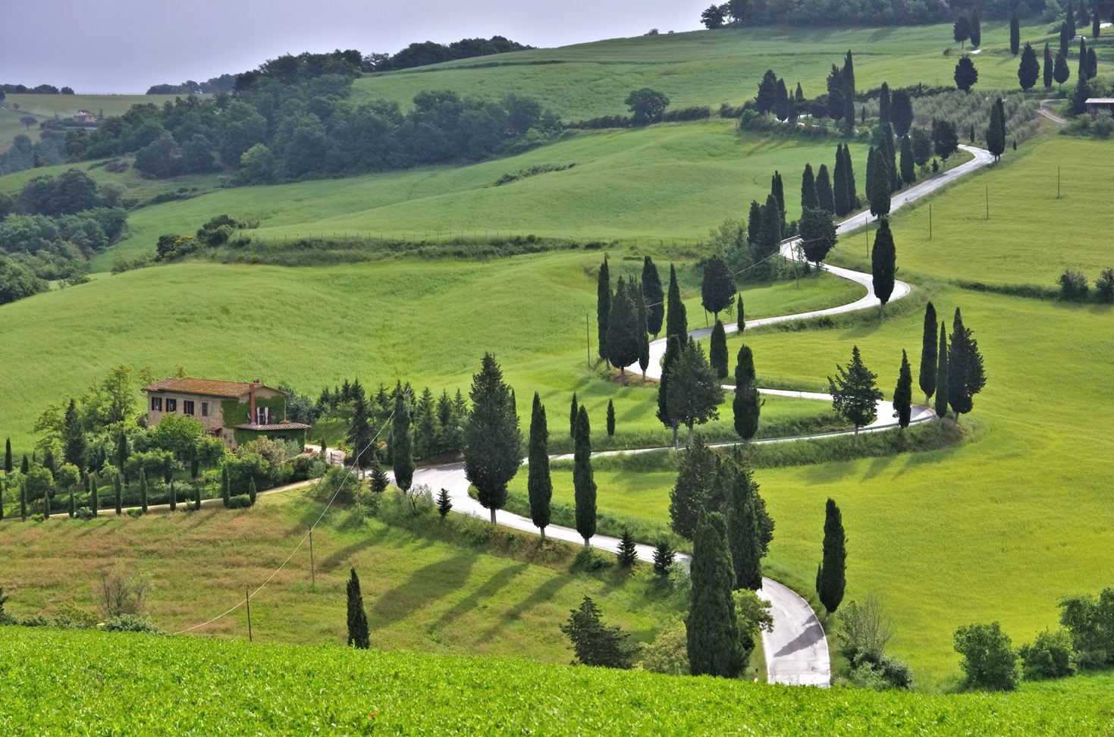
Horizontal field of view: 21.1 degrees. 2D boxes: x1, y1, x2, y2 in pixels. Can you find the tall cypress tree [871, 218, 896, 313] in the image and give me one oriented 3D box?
[{"bbox_3d":[50.452,-15.777,462.000,3.690,14.900,3.690,0,4,0],"label":"tall cypress tree"}]

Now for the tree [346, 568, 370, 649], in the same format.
[{"bbox_3d":[-16.930,20.680,255.000,2.030,7.430,1.990,0,4,0],"label":"tree"}]

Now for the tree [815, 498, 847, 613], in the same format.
[{"bbox_3d":[25.180,17.340,275.000,2.810,10.870,2.810,0,4,0],"label":"tree"}]

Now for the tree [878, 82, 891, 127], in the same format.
[{"bbox_3d":[85.350,-68.460,780.000,3.170,12.240,3.170,0,4,0],"label":"tree"}]

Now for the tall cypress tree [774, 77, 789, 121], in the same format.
[{"bbox_3d":[61.980,-74.090,825.000,3.970,12.470,3.970,0,4,0],"label":"tall cypress tree"}]

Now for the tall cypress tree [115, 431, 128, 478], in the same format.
[{"bbox_3d":[-47.620,9.440,328.000,1.310,5.350,1.280,0,4,0],"label":"tall cypress tree"}]

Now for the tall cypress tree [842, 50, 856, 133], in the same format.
[{"bbox_3d":[71.560,-67.822,735.000,3.630,20.720,3.630,0,4,0],"label":"tall cypress tree"}]

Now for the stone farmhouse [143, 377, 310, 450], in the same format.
[{"bbox_3d":[-39.800,5.260,360.000,7.800,8.000,22.500,-4,6,-43],"label":"stone farmhouse"}]

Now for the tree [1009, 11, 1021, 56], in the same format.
[{"bbox_3d":[148.430,-108.250,970.000,3.380,14.660,3.380,0,4,0],"label":"tree"}]

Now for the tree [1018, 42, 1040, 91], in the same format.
[{"bbox_3d":[141.240,-90.130,895.000,6.500,14.830,6.500,0,4,0],"label":"tree"}]

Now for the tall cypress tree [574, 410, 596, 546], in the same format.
[{"bbox_3d":[2.910,11.280,313.000,2.460,14.740,2.460,0,4,0],"label":"tall cypress tree"}]

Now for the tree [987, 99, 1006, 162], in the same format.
[{"bbox_3d":[99.704,-54.348,680.000,3.950,14.620,3.950,0,4,0],"label":"tree"}]

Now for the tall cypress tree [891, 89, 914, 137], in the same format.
[{"bbox_3d":[70.520,-52.200,612.000,4.530,10.160,4.440,0,4,0],"label":"tall cypress tree"}]

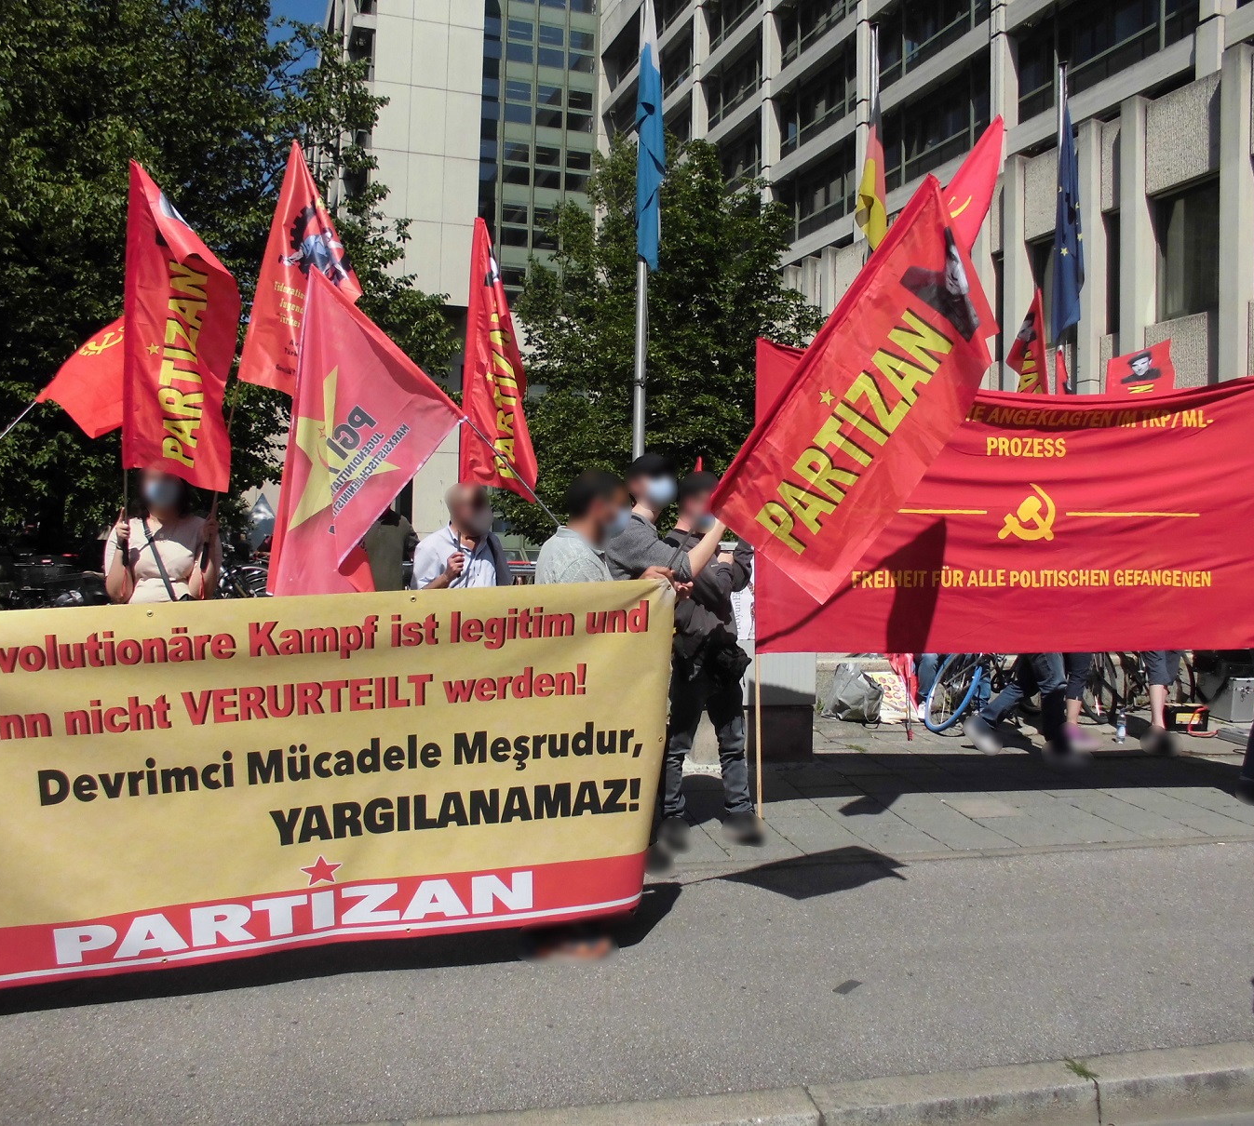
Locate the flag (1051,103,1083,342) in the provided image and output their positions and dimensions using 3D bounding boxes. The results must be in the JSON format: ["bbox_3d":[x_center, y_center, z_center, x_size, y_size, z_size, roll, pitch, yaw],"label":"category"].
[{"bbox_3d":[5.071,-3.921,13.000,0.360,2.700,0.250,1,1,17],"label":"flag"}]

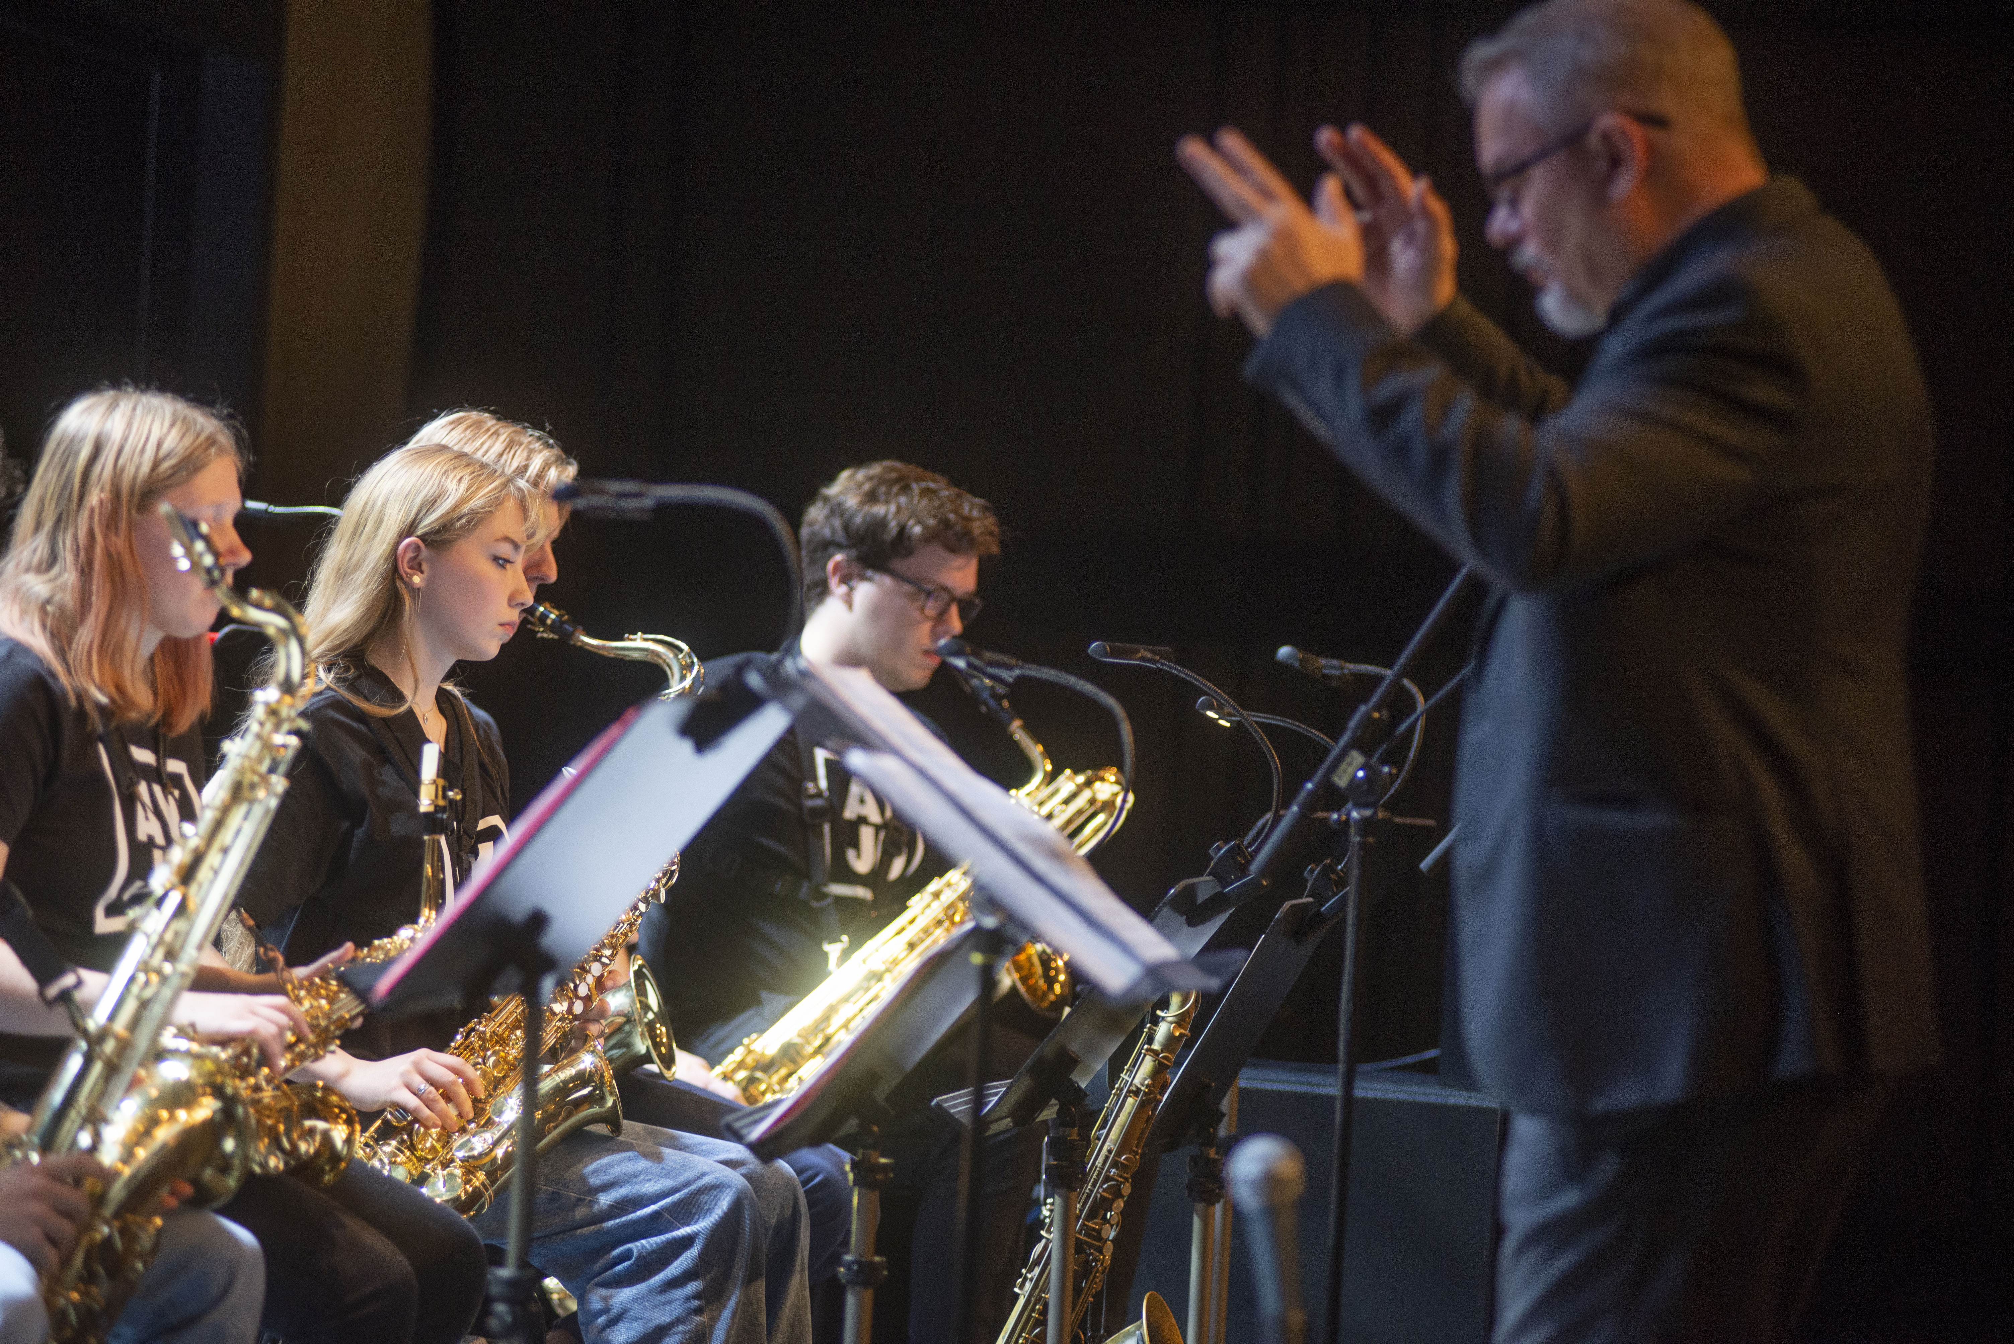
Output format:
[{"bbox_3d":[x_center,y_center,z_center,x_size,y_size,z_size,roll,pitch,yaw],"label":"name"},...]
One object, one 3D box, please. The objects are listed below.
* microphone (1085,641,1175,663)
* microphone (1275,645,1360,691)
[{"bbox_3d":[0.132,-0.021,7.500,0.096,0.024,0.024,5,2,15],"label":"microphone"},{"bbox_3d":[0.338,-0.003,7.600,0.098,0.028,0.027,20,6,15],"label":"microphone"}]

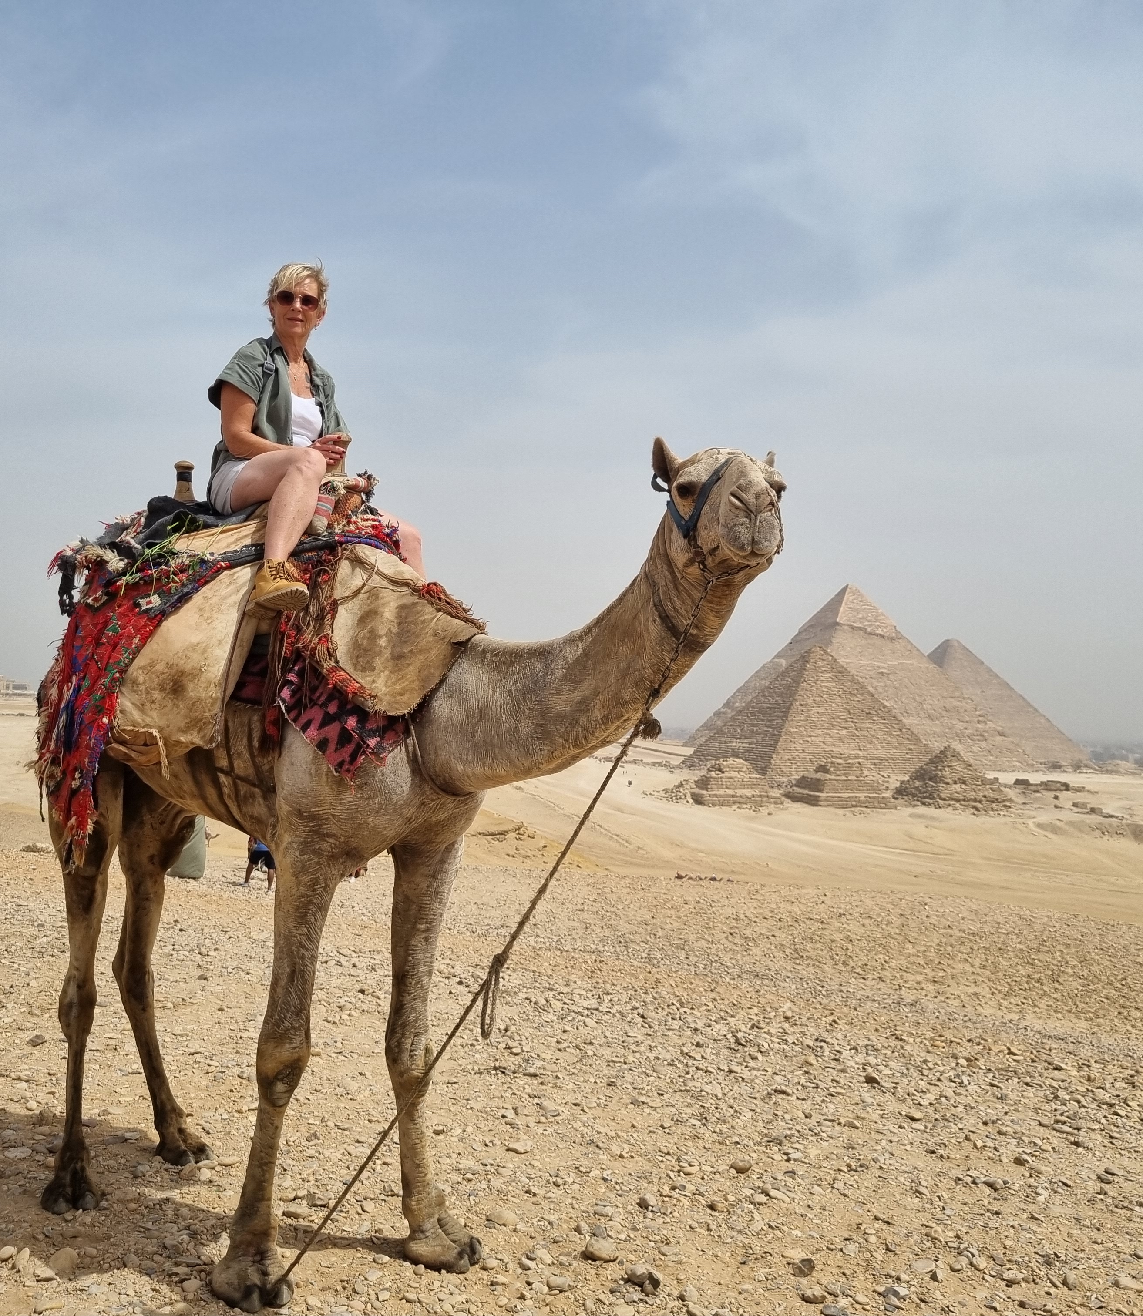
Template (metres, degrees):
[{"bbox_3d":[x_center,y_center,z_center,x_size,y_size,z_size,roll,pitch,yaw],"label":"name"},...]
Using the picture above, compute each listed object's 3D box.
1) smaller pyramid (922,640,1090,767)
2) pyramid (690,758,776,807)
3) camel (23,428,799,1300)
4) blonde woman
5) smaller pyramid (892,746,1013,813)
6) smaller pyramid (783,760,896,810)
[{"bbox_3d":[434.188,46.890,1515.929,230.000,138.000,230.000,2,-3,-18],"label":"smaller pyramid"},{"bbox_3d":[60.025,47.707,503.828,31.500,17.500,31.500,2,-3,-18],"label":"pyramid"},{"bbox_3d":[-0.595,0.618,3.664,2.650,2.300,0.780,-1,-3,40],"label":"camel"},{"bbox_3d":[-0.832,-0.702,4.283,0.640,1.180,0.610,-1,-4,45],"label":"blonde woman"},{"bbox_3d":[152.612,48.191,534.233,39.500,25.500,39.500,2,-3,-18],"label":"smaller pyramid"},{"bbox_3d":[106.284,49.297,518.971,31.500,18.000,31.500,2,-3,-18],"label":"smaller pyramid"}]

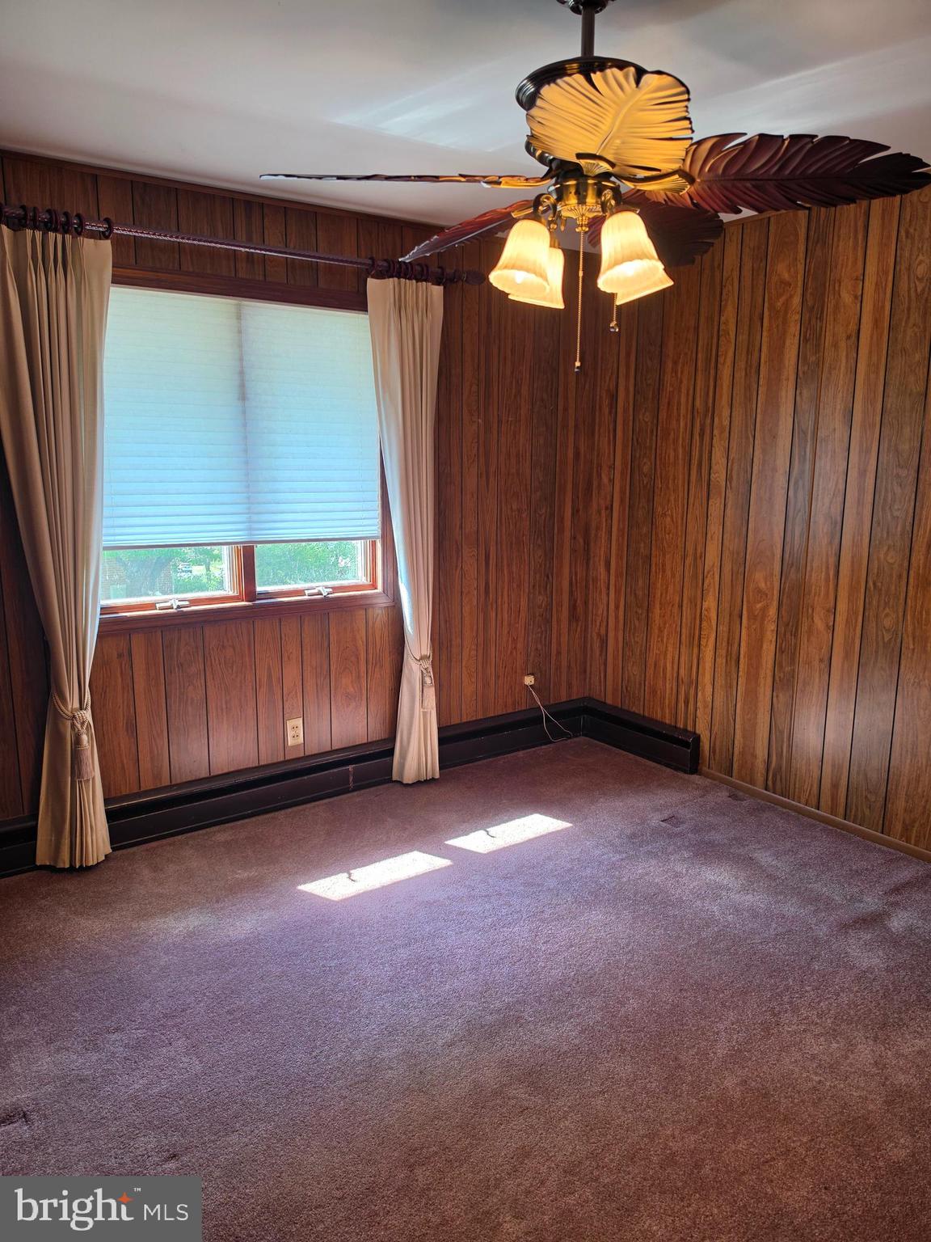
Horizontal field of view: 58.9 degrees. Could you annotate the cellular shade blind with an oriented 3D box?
[{"bbox_3d":[-0.875,-0.773,3.240,1.170,0.935,0.040,-7,12,-33],"label":"cellular shade blind"}]

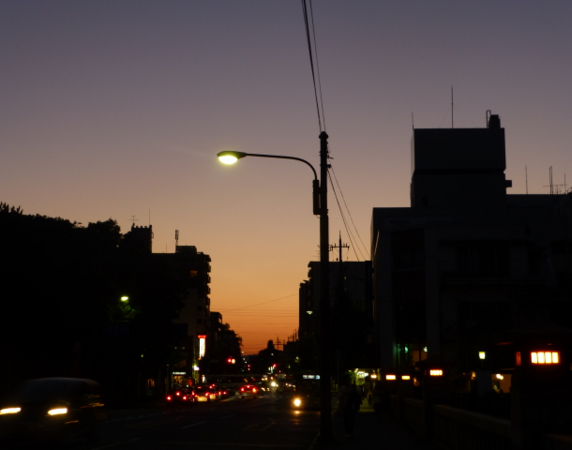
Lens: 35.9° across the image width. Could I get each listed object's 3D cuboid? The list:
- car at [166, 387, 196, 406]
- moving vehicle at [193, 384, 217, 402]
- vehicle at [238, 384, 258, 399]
[{"bbox_3d":[-8.104,13.403,69.161,1.700,1.500,4.400,-1,-10,3],"label":"car"},{"bbox_3d":[-7.234,14.911,78.161,1.700,1.530,4.400,-1,-10,3],"label":"moving vehicle"},{"bbox_3d":[-3.750,17.541,93.112,1.700,1.500,4.300,-1,-10,3],"label":"vehicle"}]

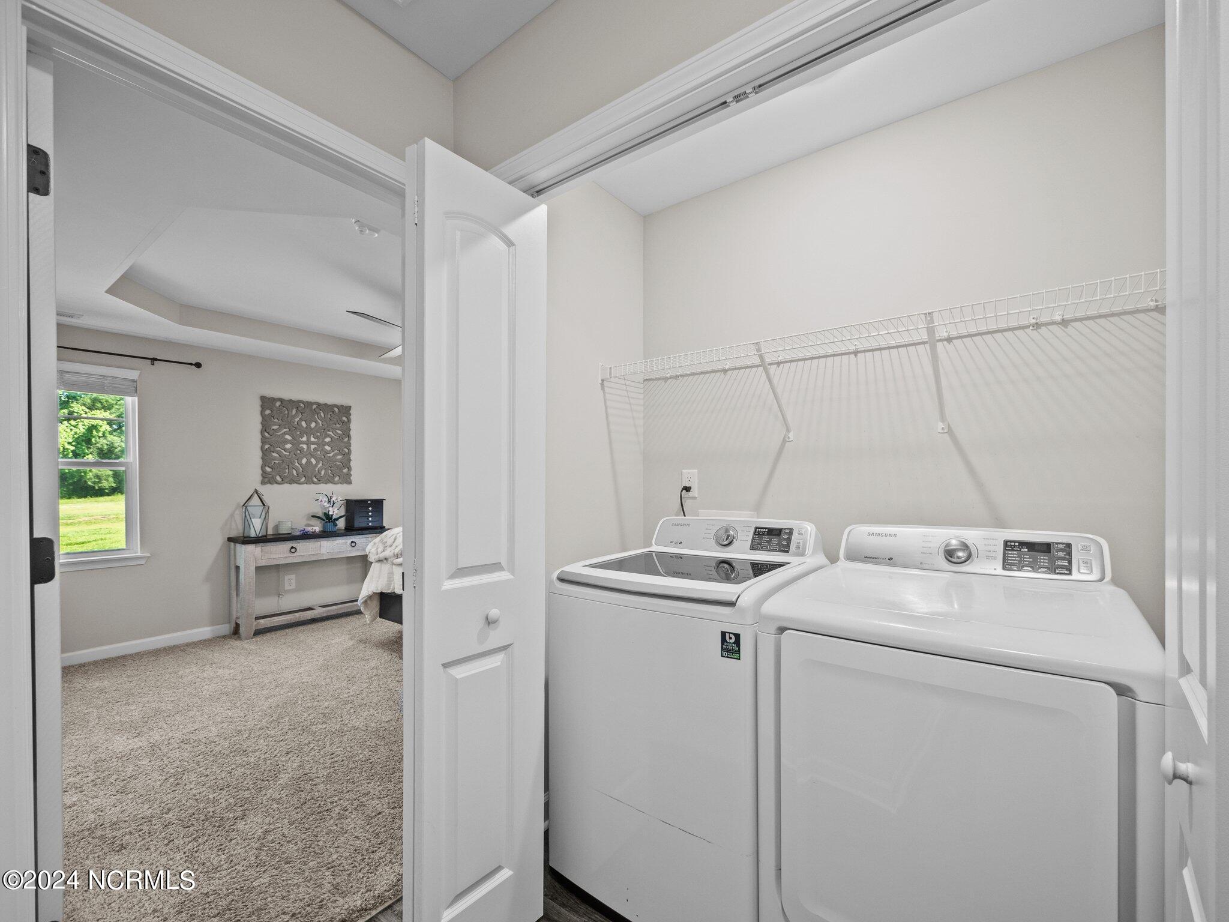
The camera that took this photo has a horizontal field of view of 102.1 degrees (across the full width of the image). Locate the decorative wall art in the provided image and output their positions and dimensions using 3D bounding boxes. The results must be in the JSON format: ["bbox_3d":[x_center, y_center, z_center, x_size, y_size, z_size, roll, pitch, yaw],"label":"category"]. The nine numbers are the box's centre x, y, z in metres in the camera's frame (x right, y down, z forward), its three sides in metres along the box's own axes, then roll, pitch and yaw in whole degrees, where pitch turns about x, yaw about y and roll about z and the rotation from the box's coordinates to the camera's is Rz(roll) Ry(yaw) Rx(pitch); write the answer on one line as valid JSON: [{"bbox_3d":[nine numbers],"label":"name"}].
[{"bbox_3d":[-2.769,-0.179,4.510,0.025,0.755,0.750,-1,-2,38],"label":"decorative wall art"}]

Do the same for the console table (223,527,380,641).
[{"bbox_3d":[-2.622,1.012,4.380,0.370,0.760,1.180,-1,-2,38],"label":"console table"}]

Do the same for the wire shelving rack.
[{"bbox_3d":[0.729,-0.243,1.585,1.737,0.310,0.320,-1,-2,37],"label":"wire shelving rack"}]

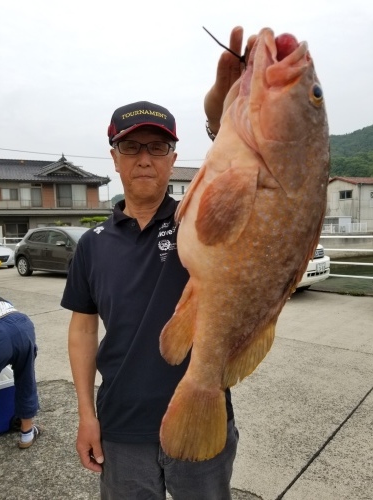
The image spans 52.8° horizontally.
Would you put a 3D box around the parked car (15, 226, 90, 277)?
[{"bbox_3d":[-3.349,0.065,11.260,4.060,1.480,1.750,1,2,34],"label":"parked car"}]

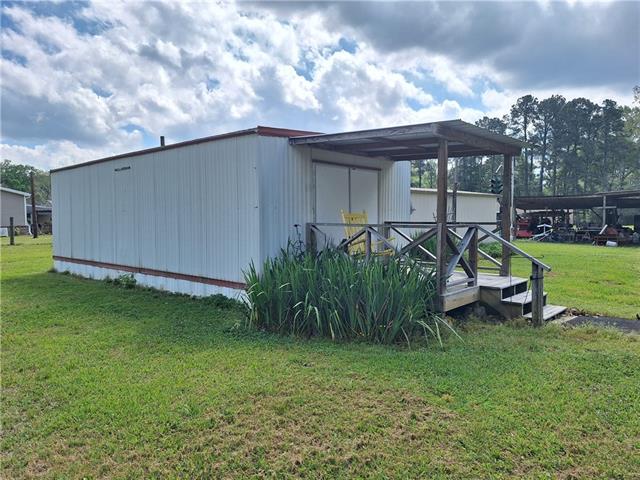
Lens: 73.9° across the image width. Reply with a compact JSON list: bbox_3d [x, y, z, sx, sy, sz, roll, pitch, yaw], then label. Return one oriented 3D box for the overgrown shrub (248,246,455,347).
[{"bbox_3d":[0.333,0.607,5.636,2.376,1.023,1.683,2,4,41],"label":"overgrown shrub"}]

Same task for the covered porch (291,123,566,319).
[{"bbox_3d":[1.917,-0.287,7.046,3.610,2.713,3.155,2,4,41],"label":"covered porch"}]

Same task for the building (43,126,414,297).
[{"bbox_3d":[-2.918,-0.572,11.324,9.405,2.937,4.699,2,4,41],"label":"building"}]

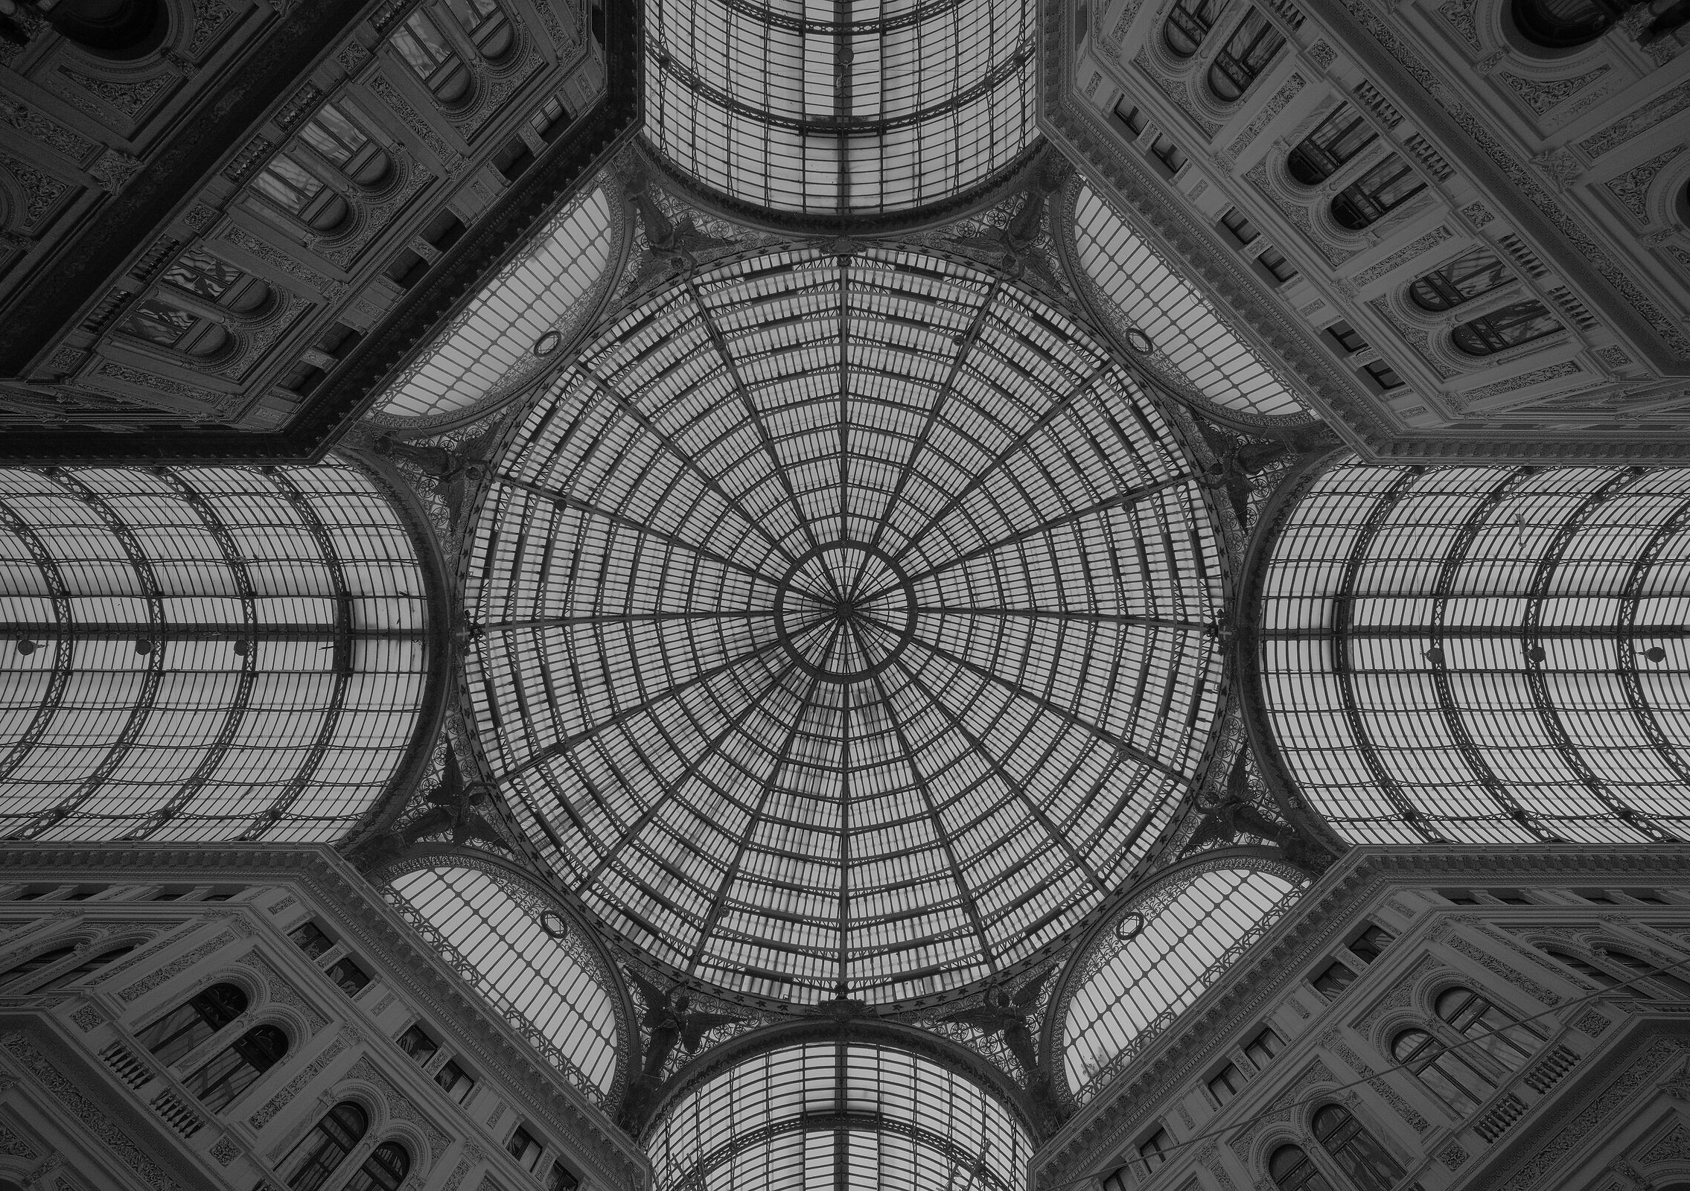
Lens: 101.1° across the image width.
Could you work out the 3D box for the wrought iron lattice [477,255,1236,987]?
[{"bbox_3d":[0.059,1.533,44.706,38.448,20.160,38.448,0,-88,0],"label":"wrought iron lattice"}]

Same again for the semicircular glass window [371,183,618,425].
[{"bbox_3d":[-13.345,-11.352,29.073,12.700,6.500,0.300,-45,-89,1],"label":"semicircular glass window"}]

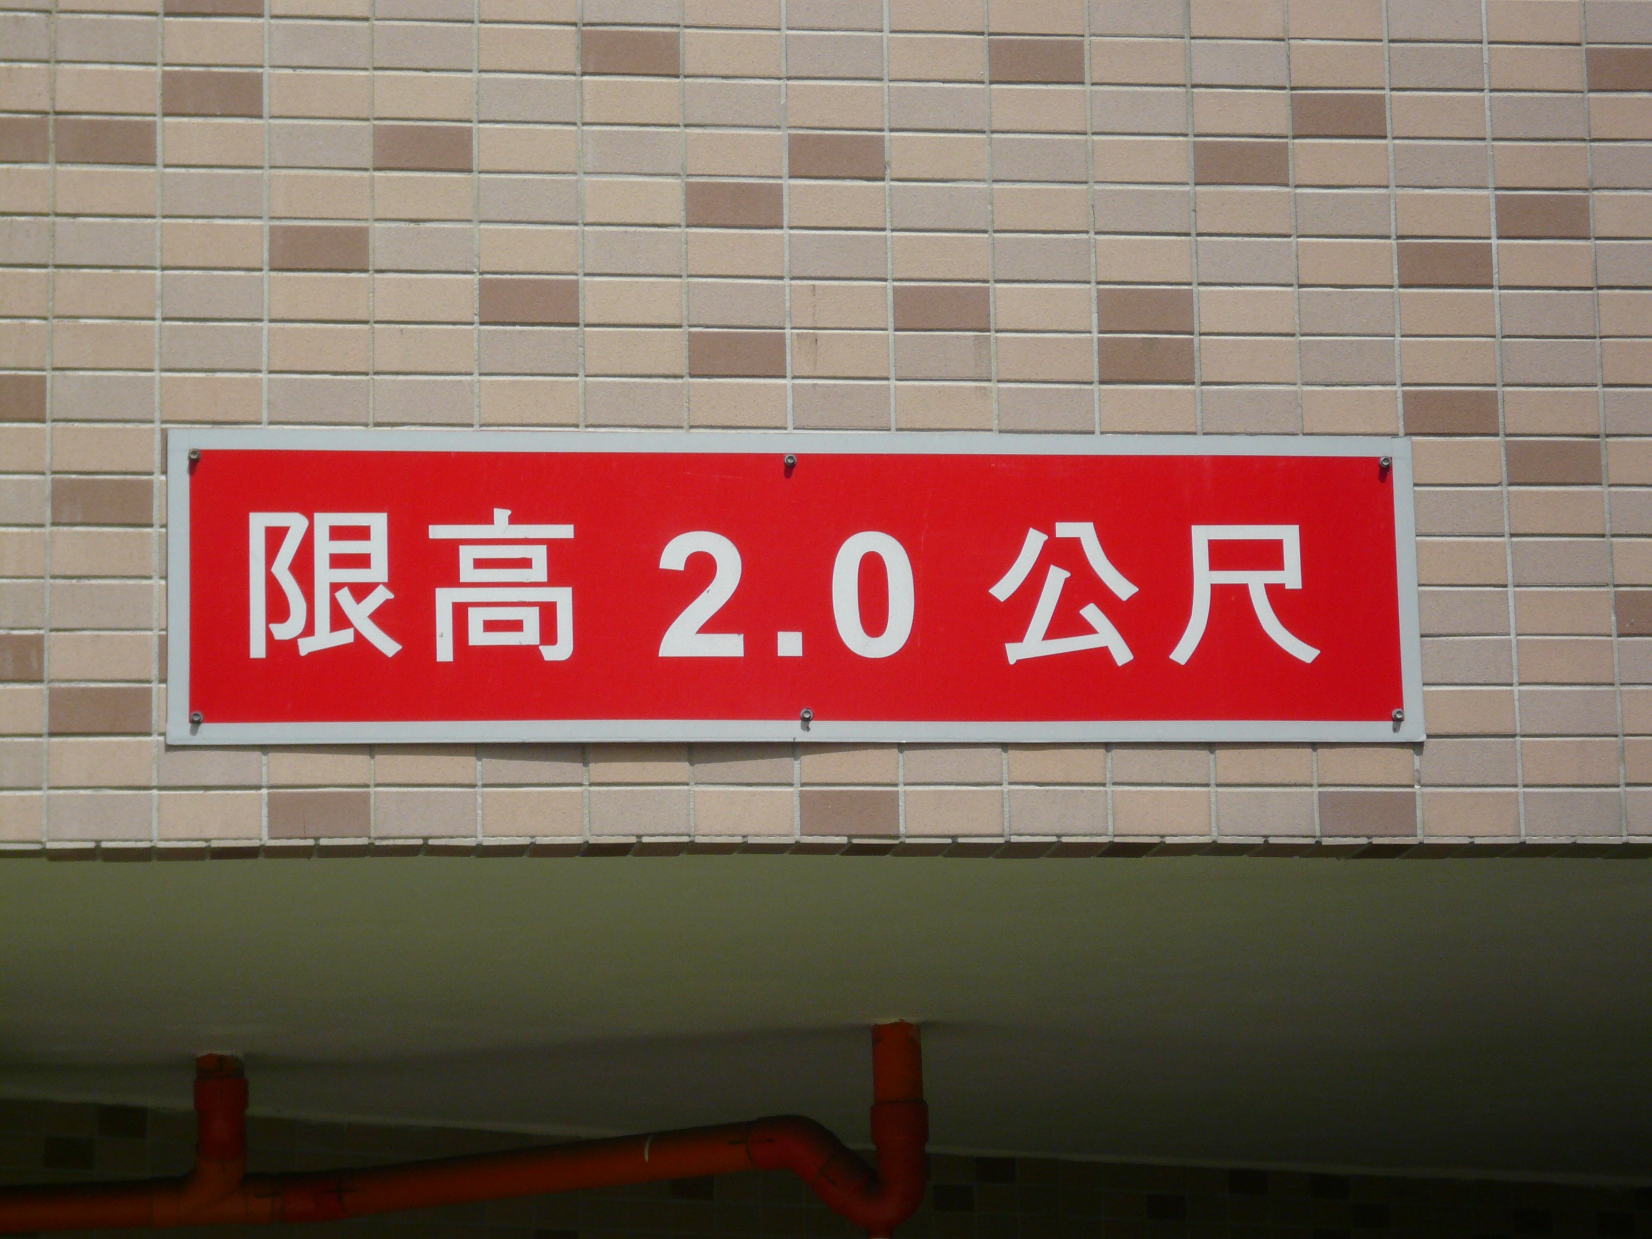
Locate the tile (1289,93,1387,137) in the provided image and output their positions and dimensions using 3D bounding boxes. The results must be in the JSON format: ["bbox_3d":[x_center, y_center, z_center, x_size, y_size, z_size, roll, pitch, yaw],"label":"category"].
[{"bbox_3d":[0.505,-0.495,4.797,0.095,0.046,0.008,0,-11,-7],"label":"tile"}]

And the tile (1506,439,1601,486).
[{"bbox_3d":[0.709,-0.152,4.750,0.095,0.045,0.009,0,-12,-7],"label":"tile"}]

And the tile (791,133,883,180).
[{"bbox_3d":[0.010,-0.449,4.726,0.095,0.045,0.009,0,-12,-7],"label":"tile"}]

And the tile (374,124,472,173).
[{"bbox_3d":[-0.387,-0.450,4.663,0.095,0.045,0.009,0,-11,-8],"label":"tile"}]

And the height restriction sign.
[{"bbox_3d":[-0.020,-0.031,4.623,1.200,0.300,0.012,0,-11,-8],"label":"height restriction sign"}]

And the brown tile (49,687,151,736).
[{"bbox_3d":[-0.675,0.086,4.530,0.095,0.045,0.009,0,-12,-7],"label":"brown tile"}]

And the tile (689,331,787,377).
[{"bbox_3d":[-0.086,-0.254,4.673,0.095,0.045,0.009,0,-12,-7],"label":"tile"}]

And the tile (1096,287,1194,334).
[{"bbox_3d":[0.309,-0.299,4.731,0.095,0.045,0.009,0,-12,-7],"label":"tile"}]

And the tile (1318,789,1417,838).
[{"bbox_3d":[0.518,0.187,4.662,0.095,0.046,0.008,0,-11,-7],"label":"tile"}]

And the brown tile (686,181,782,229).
[{"bbox_3d":[-0.089,-0.398,4.700,0.095,0.046,0.008,0,-11,-7],"label":"brown tile"}]

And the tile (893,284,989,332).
[{"bbox_3d":[0.111,-0.300,4.707,0.095,0.045,0.009,0,-12,-7],"label":"tile"}]

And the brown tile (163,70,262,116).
[{"bbox_3d":[-0.587,-0.501,4.656,0.095,0.046,0.008,0,-11,-7],"label":"brown tile"}]

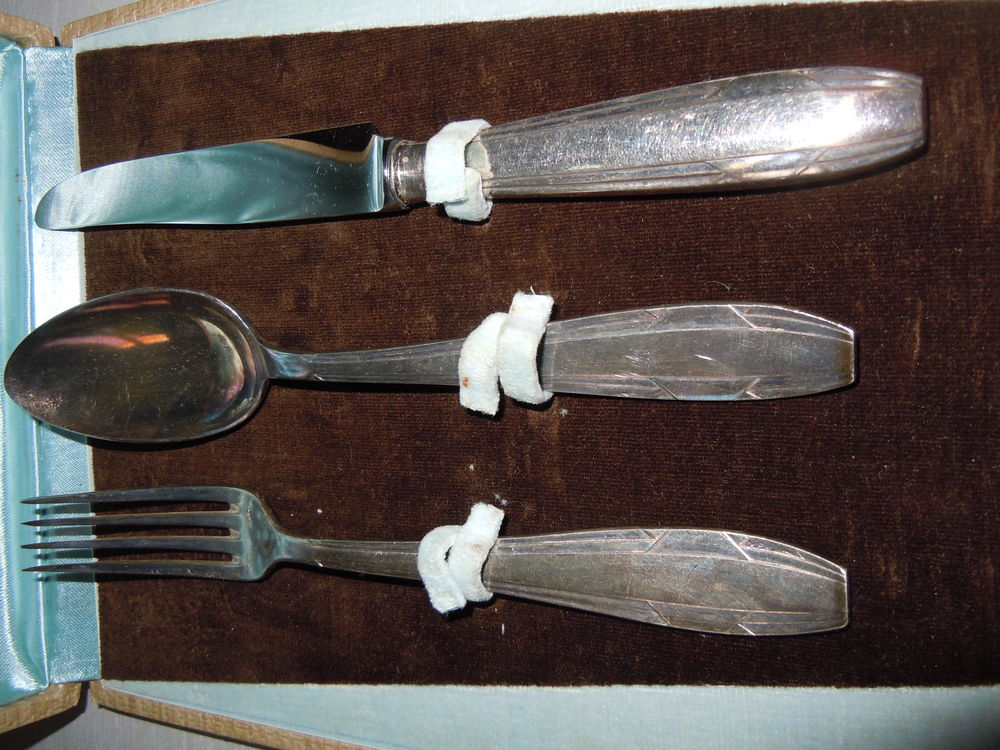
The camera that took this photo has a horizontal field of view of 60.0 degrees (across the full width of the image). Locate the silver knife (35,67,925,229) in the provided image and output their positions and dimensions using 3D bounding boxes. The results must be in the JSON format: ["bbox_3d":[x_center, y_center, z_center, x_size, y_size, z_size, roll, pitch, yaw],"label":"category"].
[{"bbox_3d":[-0.024,-0.040,0.170,0.193,0.014,0.018,0,92,25],"label":"silver knife"}]

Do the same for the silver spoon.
[{"bbox_3d":[-0.031,-0.002,0.172,0.188,0.020,0.034,0,92,25],"label":"silver spoon"}]

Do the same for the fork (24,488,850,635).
[{"bbox_3d":[-0.030,0.035,0.174,0.185,0.018,0.022,-1,92,25],"label":"fork"}]

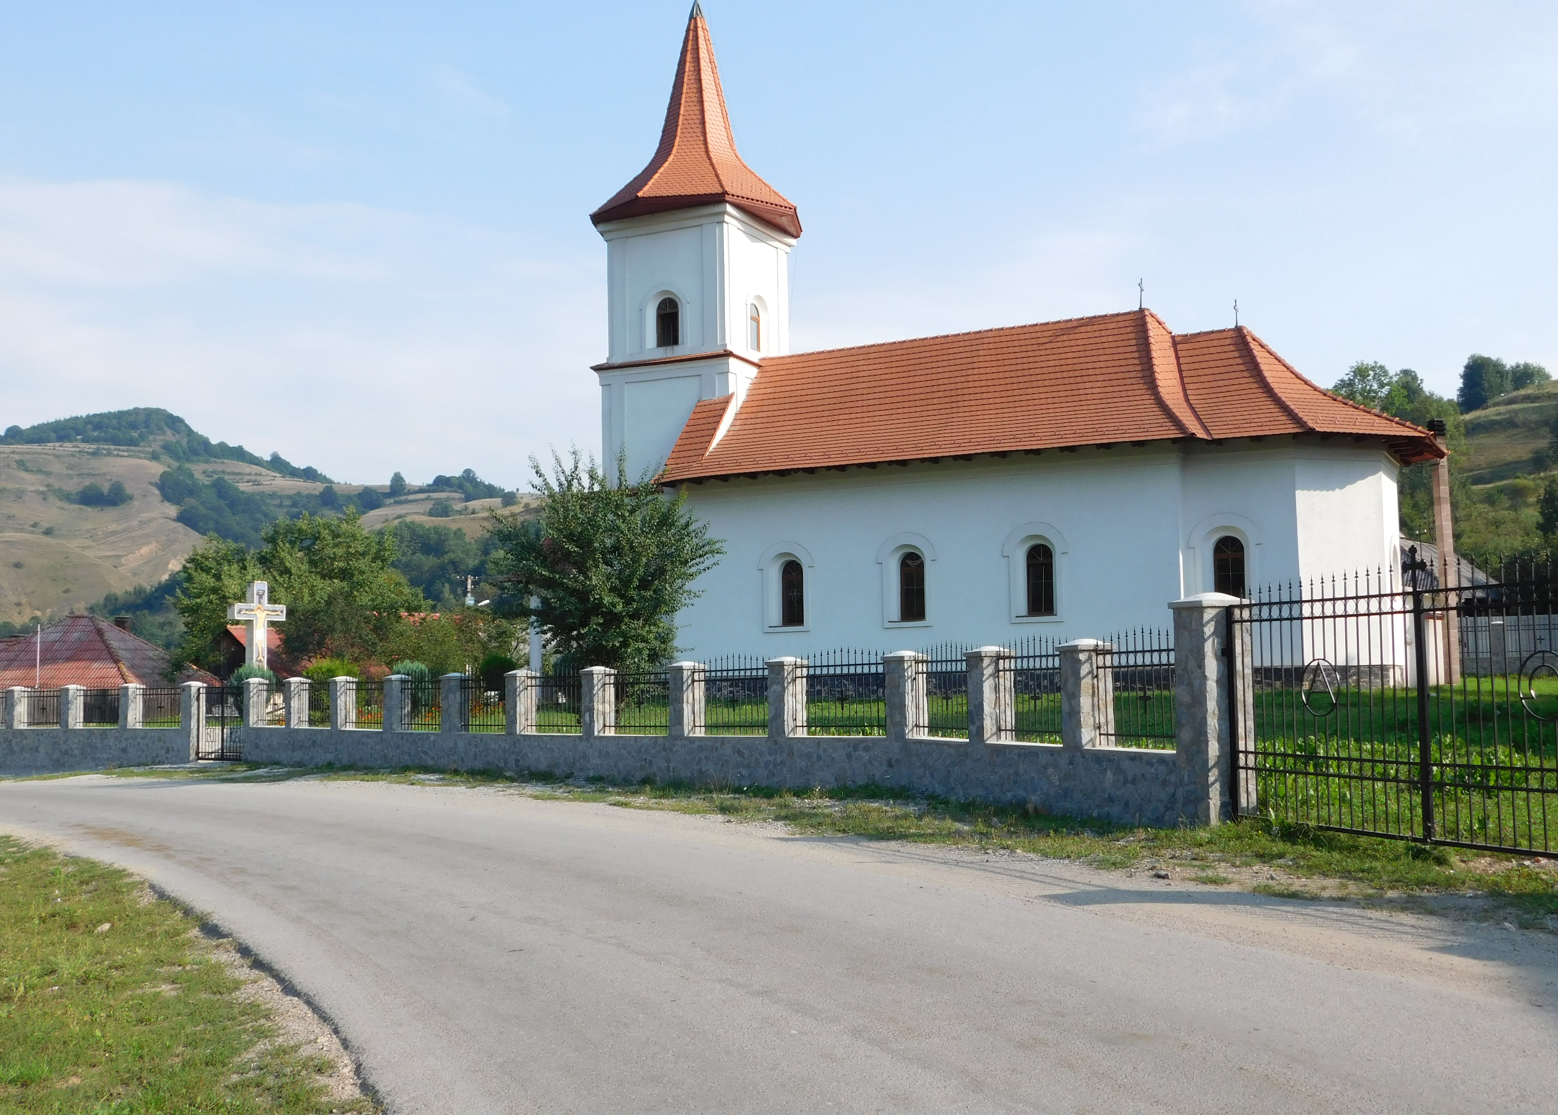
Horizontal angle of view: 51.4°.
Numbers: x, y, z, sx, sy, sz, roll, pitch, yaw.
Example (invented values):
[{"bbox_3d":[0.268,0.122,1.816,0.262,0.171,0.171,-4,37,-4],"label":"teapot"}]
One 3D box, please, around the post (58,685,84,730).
[{"bbox_3d":[-18.696,3.959,42.904,0.448,1.165,0.448,-4,-7,36],"label":"post"}]

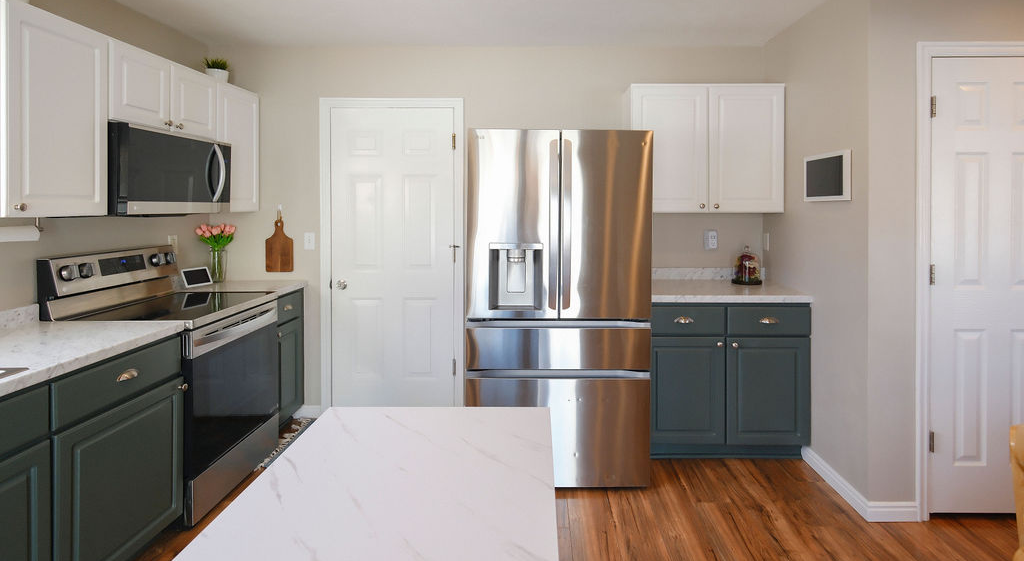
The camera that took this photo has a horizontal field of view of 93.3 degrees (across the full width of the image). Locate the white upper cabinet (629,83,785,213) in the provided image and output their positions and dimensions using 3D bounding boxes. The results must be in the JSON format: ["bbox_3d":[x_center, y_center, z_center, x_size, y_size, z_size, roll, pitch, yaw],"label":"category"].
[{"bbox_3d":[1.164,-0.798,3.020,0.914,0.763,0.325,0,5,3],"label":"white upper cabinet"}]

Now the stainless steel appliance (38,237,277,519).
[{"bbox_3d":[-1.728,0.462,2.509,0.725,1.210,0.740,0,7,2],"label":"stainless steel appliance"}]

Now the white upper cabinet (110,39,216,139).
[{"bbox_3d":[-1.876,-0.916,2.425,0.325,0.370,0.710,0,5,3],"label":"white upper cabinet"}]

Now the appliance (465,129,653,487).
[{"bbox_3d":[0.251,0.118,2.745,0.908,1.750,0.800,0,5,3],"label":"appliance"}]

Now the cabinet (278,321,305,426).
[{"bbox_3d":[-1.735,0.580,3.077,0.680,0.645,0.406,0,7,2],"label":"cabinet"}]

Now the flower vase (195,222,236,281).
[{"bbox_3d":[-1.925,-0.179,3.145,0.235,0.390,0.235,0,7,2],"label":"flower vase"}]

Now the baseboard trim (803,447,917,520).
[{"bbox_3d":[1.674,0.962,2.364,0.220,0.100,0.530,0,5,3],"label":"baseboard trim"}]

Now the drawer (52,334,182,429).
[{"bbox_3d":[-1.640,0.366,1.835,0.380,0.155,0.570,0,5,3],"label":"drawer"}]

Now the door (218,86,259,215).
[{"bbox_3d":[-1.717,-0.821,3.045,0.030,0.750,0.400,0,5,2],"label":"door"}]

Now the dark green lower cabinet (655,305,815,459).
[{"bbox_3d":[1.137,0.520,2.830,0.890,0.870,0.620,0,5,3],"label":"dark green lower cabinet"}]

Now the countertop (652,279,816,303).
[{"bbox_3d":[1.226,0.062,3.007,0.916,0.040,0.602,0,7,2],"label":"countertop"}]

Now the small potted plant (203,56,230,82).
[{"bbox_3d":[-1.908,-1.328,3.123,0.165,0.205,0.165,0,7,2],"label":"small potted plant"}]

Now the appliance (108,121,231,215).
[{"bbox_3d":[-1.898,-0.555,2.527,0.462,0.410,0.726,0,7,2],"label":"appliance"}]

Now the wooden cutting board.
[{"bbox_3d":[-1.513,-0.232,3.155,0.183,0.360,0.022,0,5,3],"label":"wooden cutting board"}]

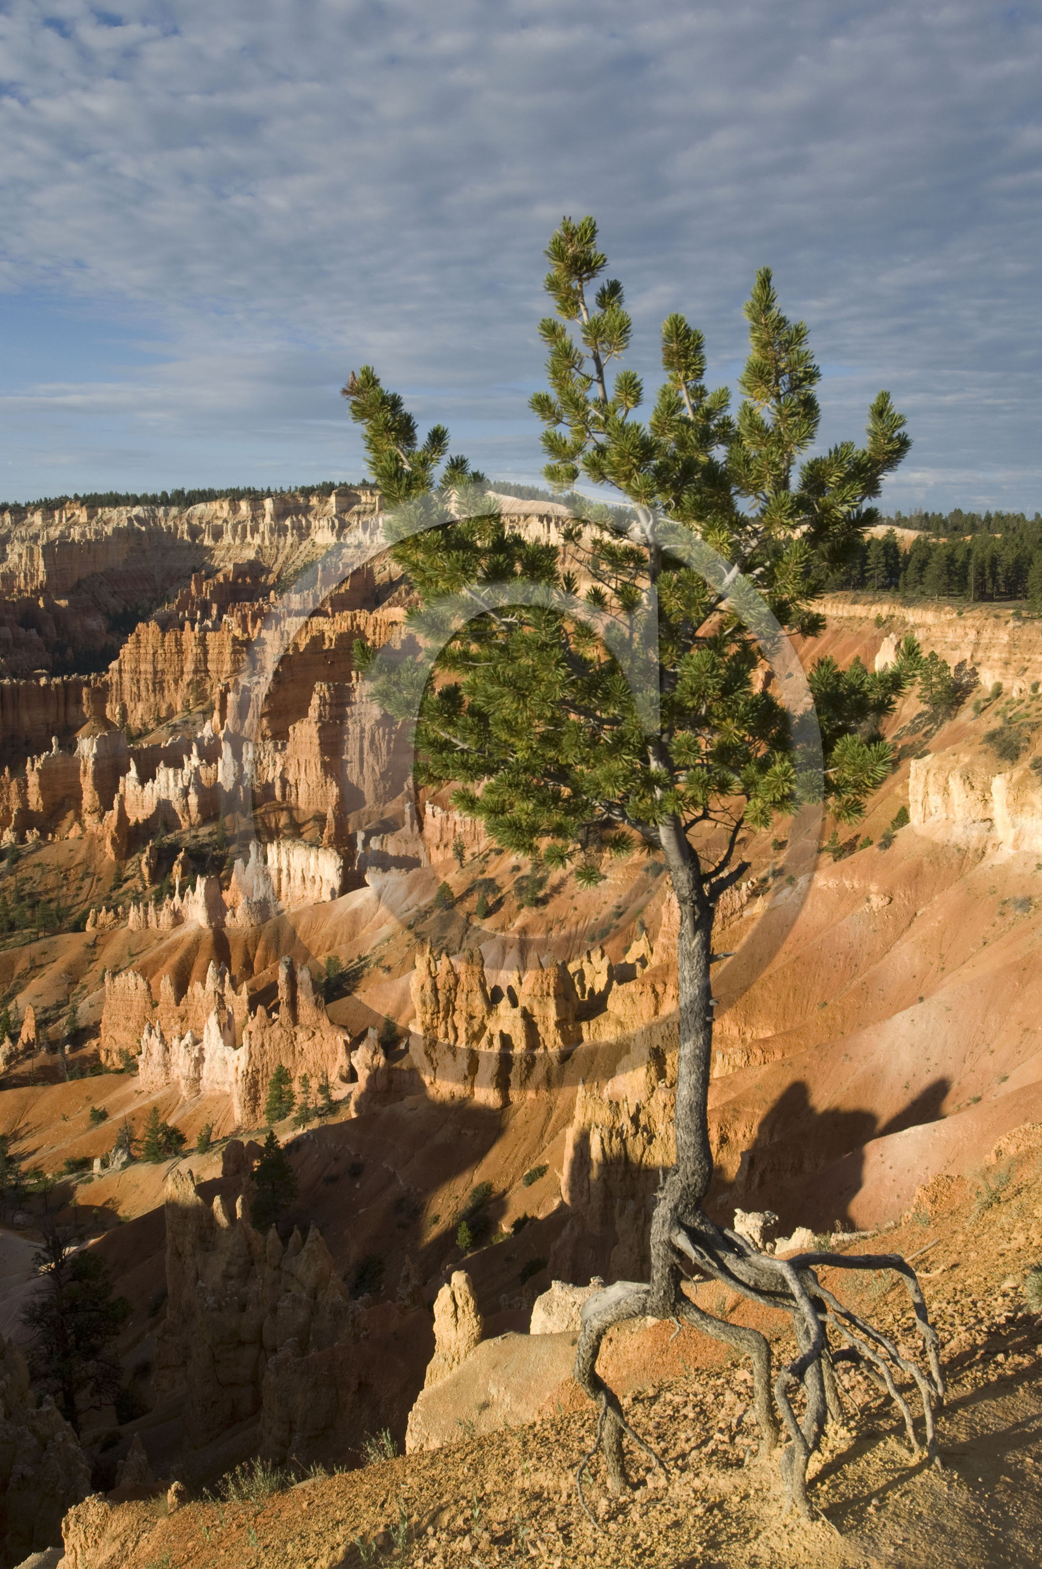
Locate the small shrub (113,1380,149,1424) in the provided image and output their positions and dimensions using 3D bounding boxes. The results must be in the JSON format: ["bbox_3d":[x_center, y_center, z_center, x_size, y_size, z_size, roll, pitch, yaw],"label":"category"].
[{"bbox_3d":[-18.785,29.773,69.222,1.713,2.034,1.627,0,10,0],"label":"small shrub"}]

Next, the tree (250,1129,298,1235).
[{"bbox_3d":[-19.295,31.694,112.208,3.639,10.048,3.457,0,10,0],"label":"tree"}]

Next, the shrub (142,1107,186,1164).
[{"bbox_3d":[-33.836,32.953,135.785,4.288,5.360,4.074,0,10,0],"label":"shrub"}]

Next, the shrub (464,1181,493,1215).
[{"bbox_3d":[-2.457,24.033,83.441,1.709,1.961,1.624,0,10,0],"label":"shrub"}]

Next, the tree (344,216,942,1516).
[{"bbox_3d":[0.460,0.335,4.730,2.005,4.173,1.750,0,10,0],"label":"tree"}]

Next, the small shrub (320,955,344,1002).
[{"bbox_3d":[-25.368,25.799,192.403,2.956,6.682,2.808,0,10,0],"label":"small shrub"}]

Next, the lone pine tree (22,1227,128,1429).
[{"bbox_3d":[-22.278,27.209,71.816,5.519,11.115,5.243,0,10,0],"label":"lone pine tree"}]

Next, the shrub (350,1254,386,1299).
[{"bbox_3d":[-8.300,26.626,77.806,1.926,2.417,1.829,0,10,0],"label":"shrub"}]

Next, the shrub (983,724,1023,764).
[{"bbox_3d":[29.897,-2.504,88.916,2.504,2.370,2.379,0,10,0],"label":"shrub"}]

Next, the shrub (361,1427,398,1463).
[{"bbox_3d":[-0.629,2.951,6.410,0.170,0.137,0.161,0,10,0],"label":"shrub"}]

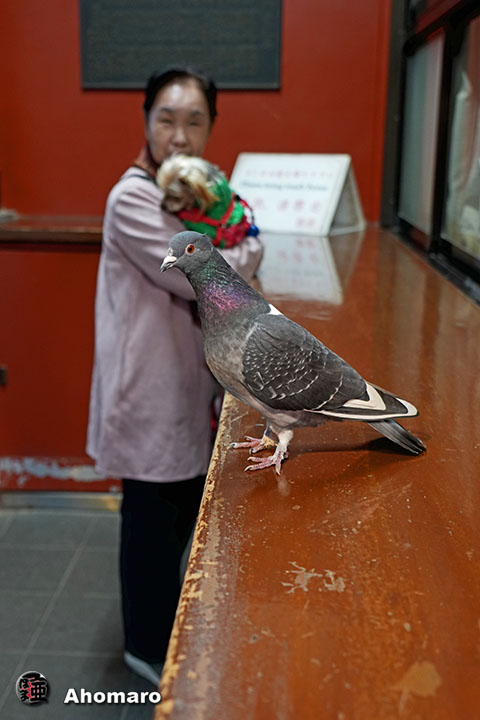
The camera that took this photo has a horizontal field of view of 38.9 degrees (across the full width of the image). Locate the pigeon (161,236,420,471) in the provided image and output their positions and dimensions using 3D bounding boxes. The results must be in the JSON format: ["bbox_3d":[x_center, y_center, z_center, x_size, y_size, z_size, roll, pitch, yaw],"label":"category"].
[{"bbox_3d":[0.055,-0.014,0.629,0.260,0.214,0.110,-1,17,-5],"label":"pigeon"}]

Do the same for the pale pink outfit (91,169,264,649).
[{"bbox_3d":[-0.170,0.191,1.734,0.440,1.320,0.390,-14,22,-38],"label":"pale pink outfit"}]

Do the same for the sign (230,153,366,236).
[{"bbox_3d":[0.187,-0.606,2.461,0.455,0.262,0.275,11,20,31],"label":"sign"}]

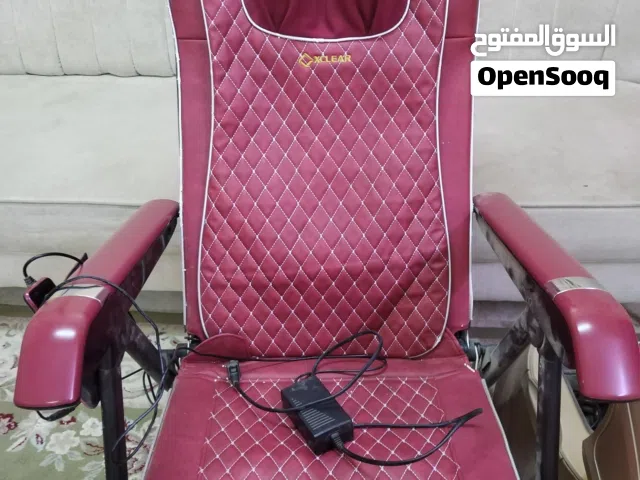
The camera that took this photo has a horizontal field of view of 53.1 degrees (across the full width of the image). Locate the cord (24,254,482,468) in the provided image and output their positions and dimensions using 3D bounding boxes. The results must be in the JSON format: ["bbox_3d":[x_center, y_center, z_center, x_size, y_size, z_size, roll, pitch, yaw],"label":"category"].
[{"bbox_3d":[-0.046,0.139,0.909,0.585,0.325,0.280,0,27,0],"label":"cord"}]

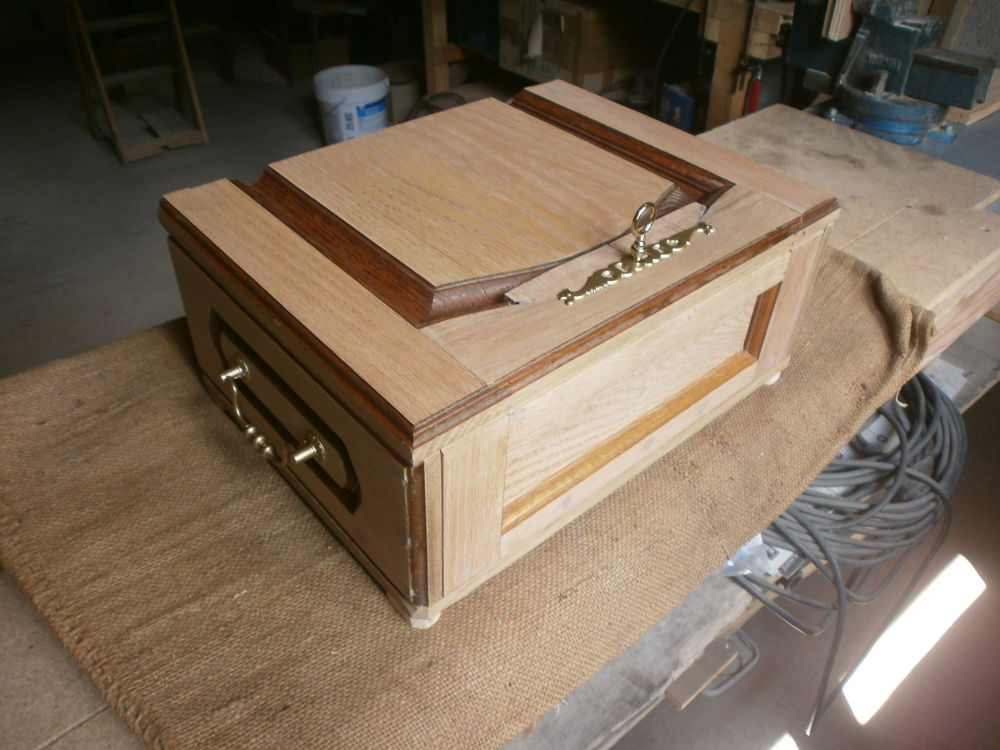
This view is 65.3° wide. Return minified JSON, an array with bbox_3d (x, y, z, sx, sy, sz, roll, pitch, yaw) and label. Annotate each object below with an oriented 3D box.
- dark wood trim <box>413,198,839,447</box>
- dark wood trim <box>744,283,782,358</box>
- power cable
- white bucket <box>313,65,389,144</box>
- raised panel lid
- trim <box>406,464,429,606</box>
[{"bbox_3d":[0.126,-0.058,0.593,0.479,0.018,0.013,-28,49,-31],"label":"dark wood trim"},{"bbox_3d":[0.241,-0.047,0.734,0.024,0.087,0.012,-28,49,-31],"label":"dark wood trim"},{"bbox_3d":[0.442,0.251,0.995,0.391,0.335,0.177,-28,49,-31],"label":"power cable"},{"bbox_3d":[-0.602,-1.058,3.232,0.305,0.335,0.305,1,40,-1],"label":"white bucket"},{"bbox_3d":[-0.018,-0.171,0.719,0.326,0.019,0.293,-28,49,-31],"label":"raised panel lid"},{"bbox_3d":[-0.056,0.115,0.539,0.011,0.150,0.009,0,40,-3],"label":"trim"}]

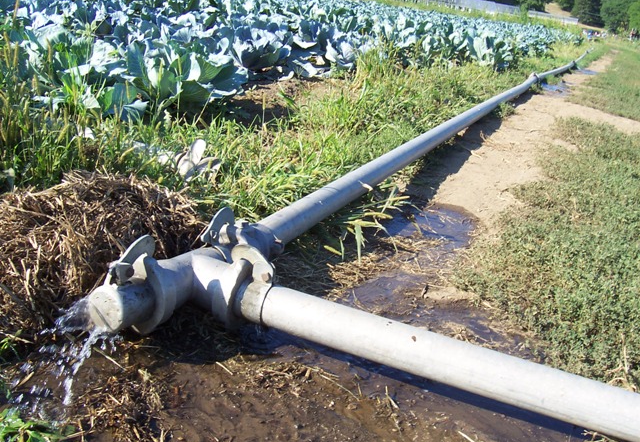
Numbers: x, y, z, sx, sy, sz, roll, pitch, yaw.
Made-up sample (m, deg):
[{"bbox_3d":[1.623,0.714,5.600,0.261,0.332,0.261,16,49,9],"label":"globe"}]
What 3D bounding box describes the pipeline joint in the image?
[{"bbox_3d":[-0.222,0.055,2.169,0.173,0.163,0.231,11,18,21],"label":"pipeline joint"}]

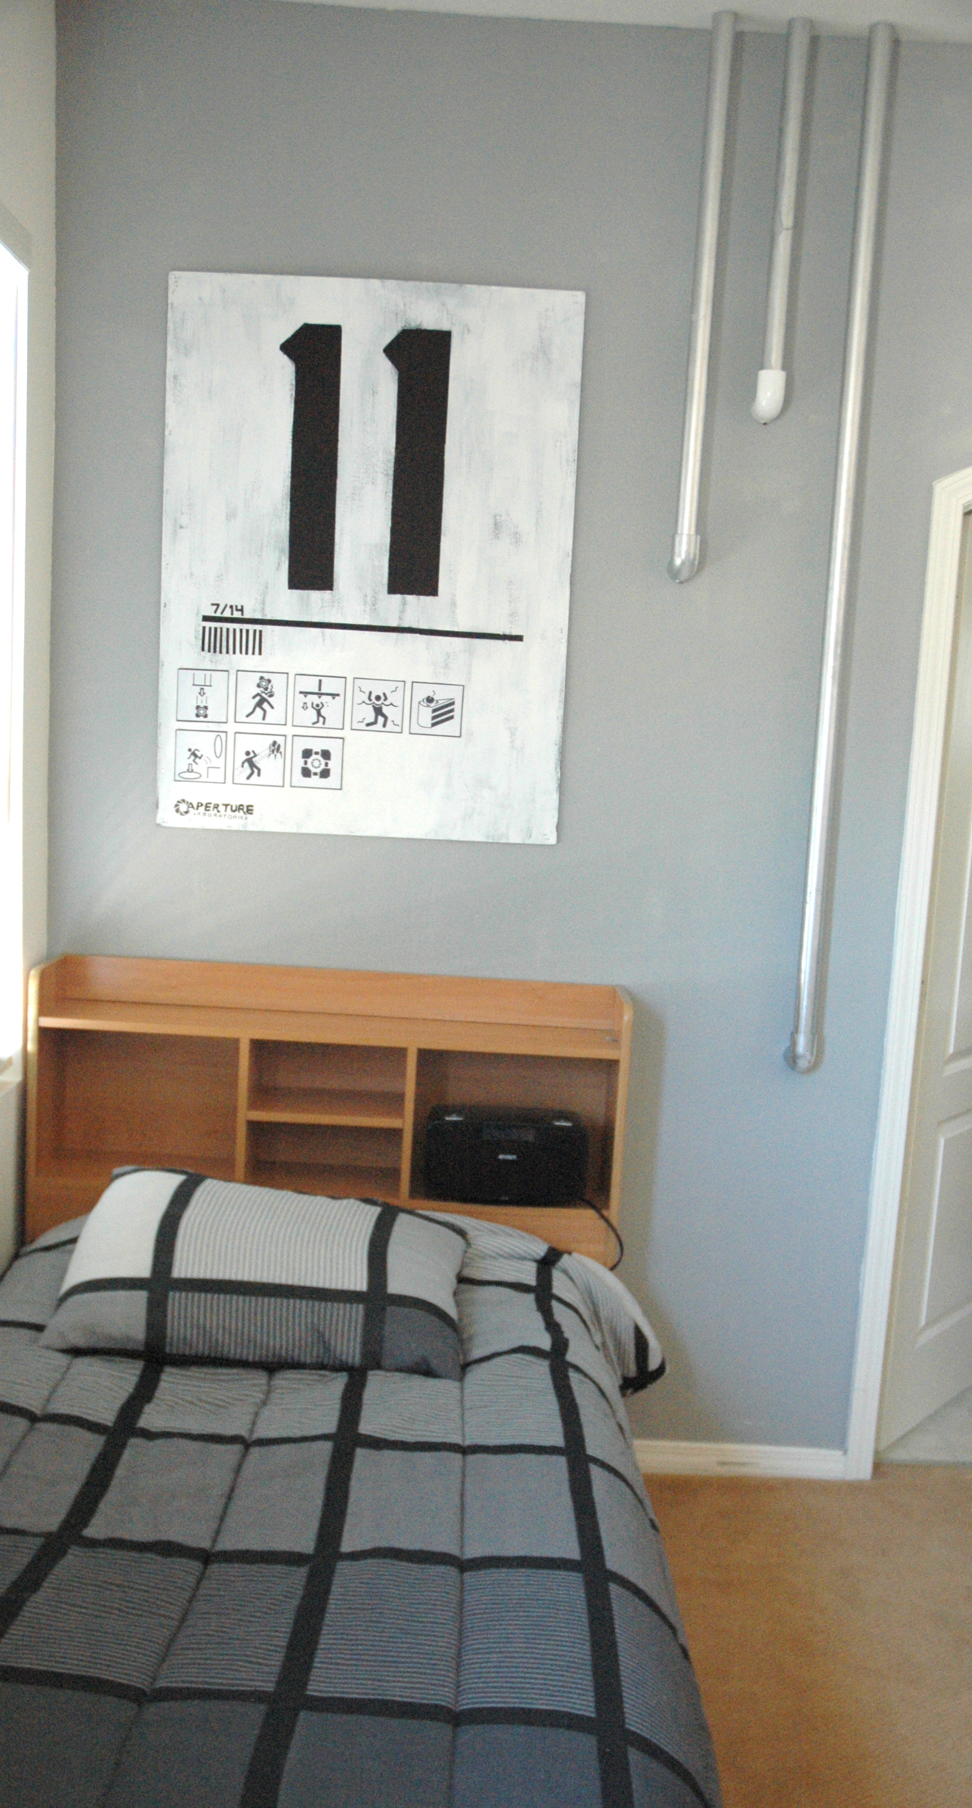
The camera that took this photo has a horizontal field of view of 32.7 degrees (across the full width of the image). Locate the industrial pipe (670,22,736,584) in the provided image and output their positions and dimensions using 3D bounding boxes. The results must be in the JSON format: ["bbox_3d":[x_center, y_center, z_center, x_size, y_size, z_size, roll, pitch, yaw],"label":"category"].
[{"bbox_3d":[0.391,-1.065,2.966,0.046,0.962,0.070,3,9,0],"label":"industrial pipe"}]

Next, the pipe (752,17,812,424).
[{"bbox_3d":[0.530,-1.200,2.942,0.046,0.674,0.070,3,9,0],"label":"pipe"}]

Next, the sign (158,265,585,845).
[{"bbox_3d":[-0.219,-0.627,3.083,0.762,1.014,0.022,3,9,0],"label":"sign"}]

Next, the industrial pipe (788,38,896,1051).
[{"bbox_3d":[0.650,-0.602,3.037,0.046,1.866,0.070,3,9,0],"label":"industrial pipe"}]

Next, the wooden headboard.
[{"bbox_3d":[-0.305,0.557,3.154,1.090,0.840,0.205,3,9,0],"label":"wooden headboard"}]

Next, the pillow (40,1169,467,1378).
[{"bbox_3d":[-0.363,0.588,2.795,0.650,0.165,0.460,7,29,1],"label":"pillow"}]

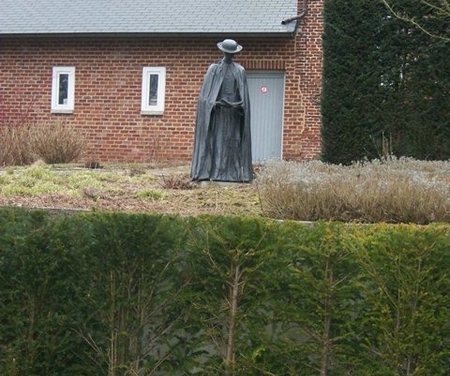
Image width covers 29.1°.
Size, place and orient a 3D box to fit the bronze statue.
[{"bbox_3d":[-0.046,-1.086,12.150,0.830,2.000,0.650,2,-1,-15],"label":"bronze statue"}]

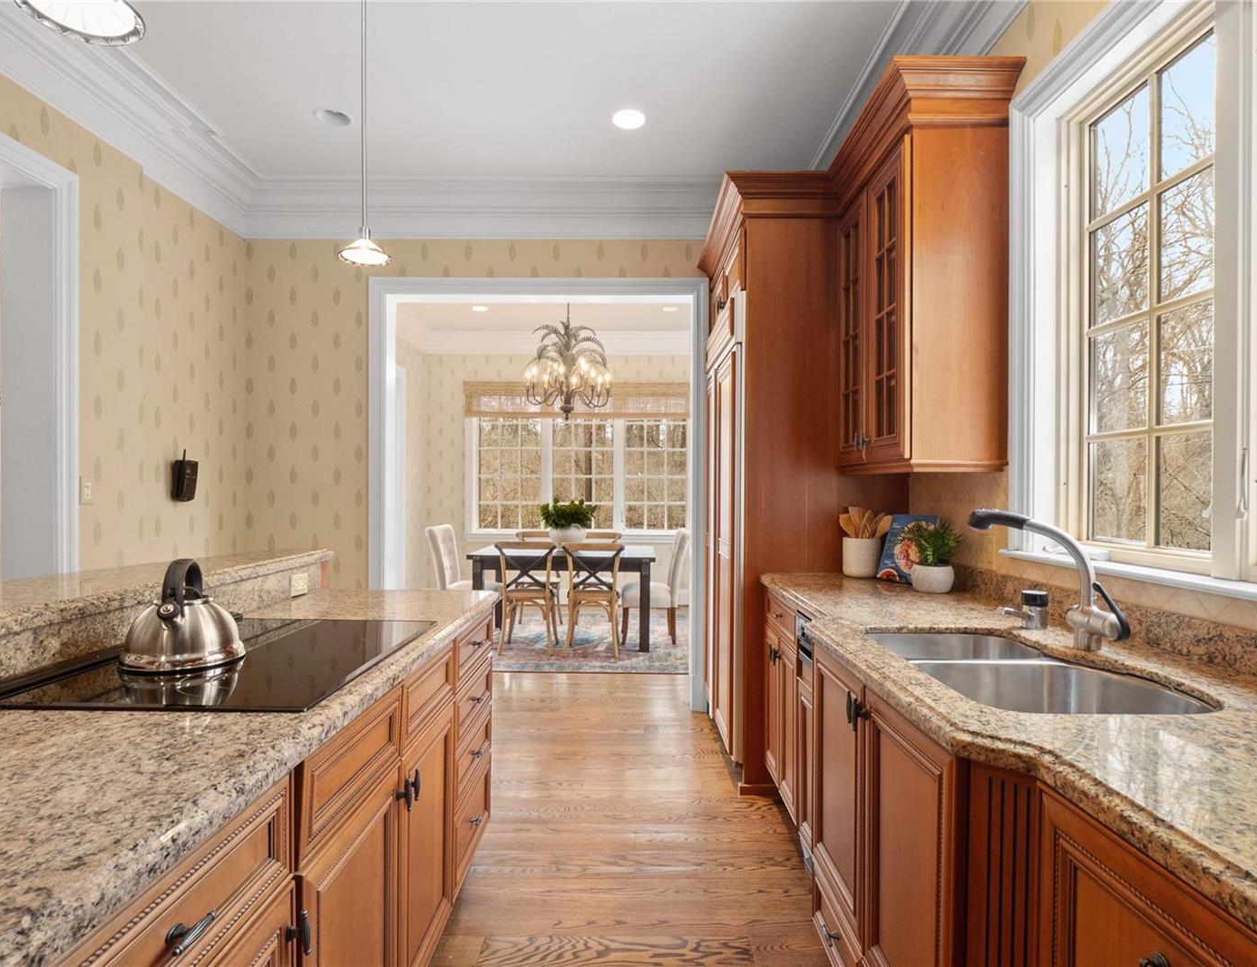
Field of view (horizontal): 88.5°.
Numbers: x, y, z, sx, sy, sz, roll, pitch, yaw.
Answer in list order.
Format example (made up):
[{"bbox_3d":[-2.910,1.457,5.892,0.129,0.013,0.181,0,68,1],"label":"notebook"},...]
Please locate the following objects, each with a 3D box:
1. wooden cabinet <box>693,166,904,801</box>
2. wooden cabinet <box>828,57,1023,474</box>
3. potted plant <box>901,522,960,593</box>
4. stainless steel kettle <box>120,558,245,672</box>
[{"bbox_3d":[0.800,0.030,3.200,0.790,2.590,1.120,0,0,1],"label":"wooden cabinet"},{"bbox_3d":[0.990,-0.651,2.324,0.390,1.230,0.822,0,0,1],"label":"wooden cabinet"},{"bbox_3d":[1.083,0.262,2.310,0.195,0.245,0.190,0,0,0],"label":"potted plant"},{"bbox_3d":[-0.982,0.281,1.430,0.230,0.220,0.230,0,0,-16],"label":"stainless steel kettle"}]

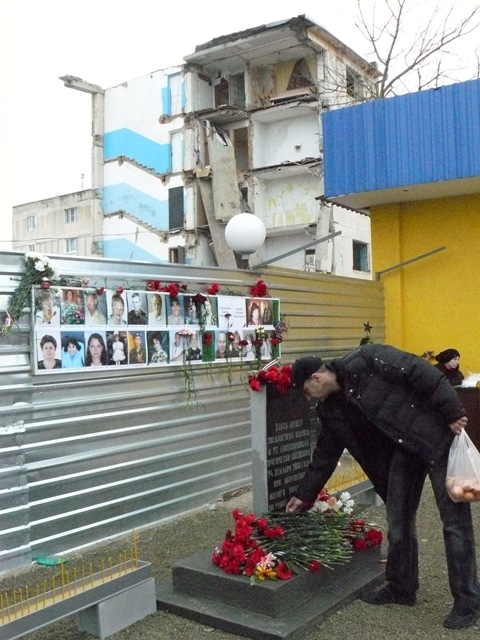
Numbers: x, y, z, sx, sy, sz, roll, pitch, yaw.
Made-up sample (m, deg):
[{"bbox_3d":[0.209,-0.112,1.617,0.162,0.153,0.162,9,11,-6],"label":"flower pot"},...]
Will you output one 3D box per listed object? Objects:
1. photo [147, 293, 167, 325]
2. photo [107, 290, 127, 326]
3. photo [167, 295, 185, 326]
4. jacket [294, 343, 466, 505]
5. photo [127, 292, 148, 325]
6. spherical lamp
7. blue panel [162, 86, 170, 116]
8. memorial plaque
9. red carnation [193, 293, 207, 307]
[{"bbox_3d":[-0.656,-0.085,5.281,0.010,0.259,0.197,-2,-1,39],"label":"photo"},{"bbox_3d":[-0.915,-0.086,4.966,0.010,0.262,0.191,-2,-1,39],"label":"photo"},{"bbox_3d":[-0.526,-0.080,5.441,0.010,0.258,0.208,-2,-1,39],"label":"photo"},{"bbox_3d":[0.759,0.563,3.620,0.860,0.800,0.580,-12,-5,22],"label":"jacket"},{"bbox_3d":[-0.786,-0.087,5.122,0.010,0.259,0.205,-2,-1,39],"label":"photo"},{"bbox_3d":[0.054,-0.825,6.500,0.410,0.440,0.410,-1,-1,0],"label":"spherical lamp"},{"bbox_3d":[-3.548,-10.519,32.000,0.450,1.300,0.060,-2,-1,35],"label":"blue panel"},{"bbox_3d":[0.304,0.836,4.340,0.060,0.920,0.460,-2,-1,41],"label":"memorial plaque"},{"bbox_3d":[-0.341,-0.173,5.606,0.080,0.090,0.100,-2,-1,39],"label":"red carnation"}]

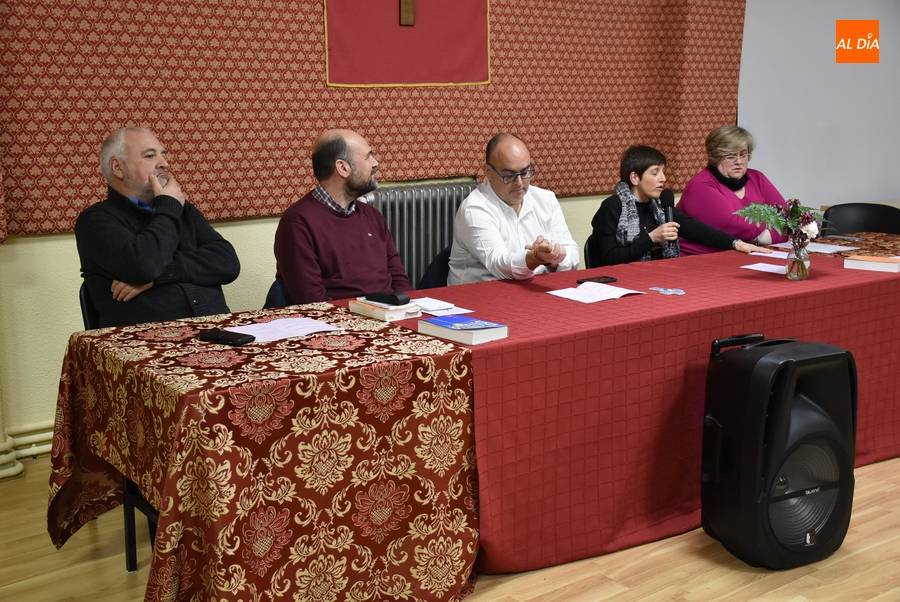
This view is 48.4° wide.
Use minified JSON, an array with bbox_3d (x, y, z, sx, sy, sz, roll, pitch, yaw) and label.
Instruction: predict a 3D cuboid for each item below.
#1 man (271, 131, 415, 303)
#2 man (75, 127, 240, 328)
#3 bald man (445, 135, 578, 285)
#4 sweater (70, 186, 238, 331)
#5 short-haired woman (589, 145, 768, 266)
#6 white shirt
[{"bbox_3d":[-0.297,0.070,3.522,0.540,1.320,0.750,-7,14,-32],"label":"man"},{"bbox_3d":[-0.842,0.108,3.296,0.770,1.330,0.560,10,15,37],"label":"man"},{"bbox_3d":[0.279,0.010,3.885,0.560,1.300,0.750,-4,13,-22],"label":"bald man"},{"bbox_3d":[-0.978,-0.068,3.369,0.420,0.640,0.560,10,15,37],"label":"sweater"},{"bbox_3d":[1.006,-0.044,4.341,0.780,1.230,0.700,-3,13,-18],"label":"short-haired woman"},{"bbox_3d":[0.242,-0.174,3.957,0.550,0.630,0.520,-4,13,-22],"label":"white shirt"}]

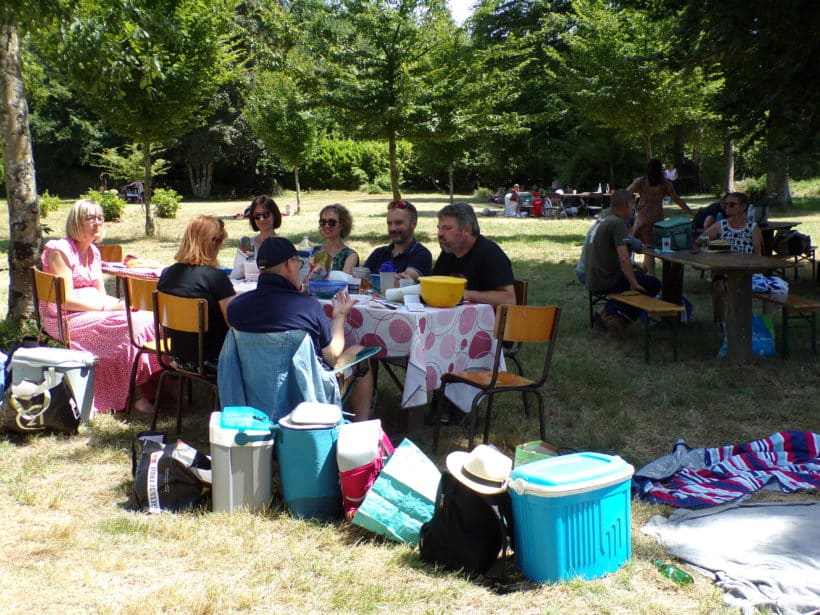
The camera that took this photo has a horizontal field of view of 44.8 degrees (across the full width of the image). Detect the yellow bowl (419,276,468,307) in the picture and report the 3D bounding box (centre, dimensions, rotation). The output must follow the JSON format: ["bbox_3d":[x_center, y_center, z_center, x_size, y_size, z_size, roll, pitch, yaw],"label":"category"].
[{"bbox_3d":[0.175,-0.096,5.459,0.262,0.150,0.262,0,8,0],"label":"yellow bowl"}]

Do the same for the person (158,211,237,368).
[{"bbox_3d":[-0.962,0.112,5.250,0.500,1.220,0.750,8,11,39],"label":"person"}]

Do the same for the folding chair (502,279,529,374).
[{"bbox_3d":[0.396,0.259,5.754,0.400,0.820,0.470,9,12,41],"label":"folding chair"}]

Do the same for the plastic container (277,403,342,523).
[{"bbox_3d":[-0.415,0.668,4.251,0.265,0.440,0.265,2,9,5],"label":"plastic container"}]

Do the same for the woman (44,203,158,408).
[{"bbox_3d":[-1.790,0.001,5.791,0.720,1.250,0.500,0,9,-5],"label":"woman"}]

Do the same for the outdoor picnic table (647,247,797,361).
[{"bbox_3d":[2.700,-0.093,8.943,0.820,0.770,2.200,0,8,-3],"label":"outdoor picnic table"}]

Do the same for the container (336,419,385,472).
[{"bbox_3d":[-0.212,0.640,4.492,0.210,0.270,0.190,3,8,17],"label":"container"}]

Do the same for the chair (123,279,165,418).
[{"bbox_3d":[-1.384,0.262,5.930,0.470,0.820,0.420,-8,11,-44],"label":"chair"}]

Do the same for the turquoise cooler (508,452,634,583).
[{"bbox_3d":[0.600,0.790,3.772,0.440,0.375,0.260,-5,11,-36],"label":"turquoise cooler"}]

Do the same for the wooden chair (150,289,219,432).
[{"bbox_3d":[-1.045,0.322,5.191,0.400,0.820,0.470,8,11,39],"label":"wooden chair"}]

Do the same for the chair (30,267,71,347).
[{"bbox_3d":[-2.141,0.192,6.427,0.470,0.820,0.420,-7,11,-42],"label":"chair"}]

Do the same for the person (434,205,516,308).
[{"bbox_3d":[0.329,0.046,5.651,0.750,1.270,0.550,-8,12,-44],"label":"person"}]

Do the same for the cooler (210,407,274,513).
[{"bbox_3d":[-0.752,0.666,4.485,0.240,0.420,0.250,-4,9,-25],"label":"cooler"}]

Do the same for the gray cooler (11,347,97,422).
[{"bbox_3d":[-2.060,0.450,5.770,0.390,0.360,0.310,2,8,16],"label":"gray cooler"}]

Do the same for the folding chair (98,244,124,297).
[{"bbox_3d":[-2.792,-0.094,8.475,0.440,0.820,0.480,2,8,15],"label":"folding chair"}]

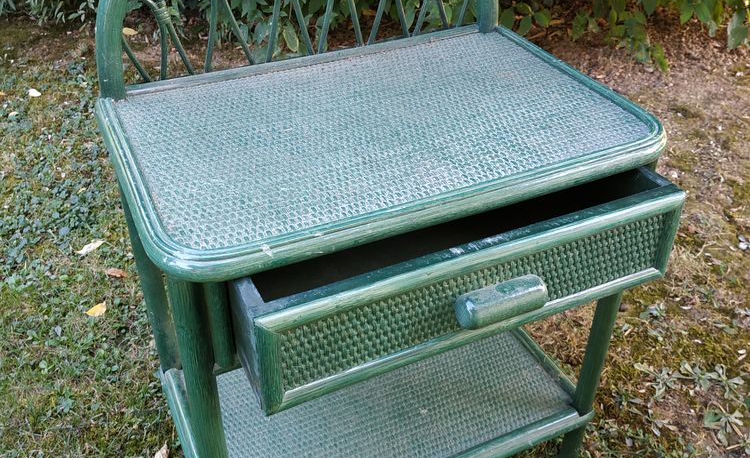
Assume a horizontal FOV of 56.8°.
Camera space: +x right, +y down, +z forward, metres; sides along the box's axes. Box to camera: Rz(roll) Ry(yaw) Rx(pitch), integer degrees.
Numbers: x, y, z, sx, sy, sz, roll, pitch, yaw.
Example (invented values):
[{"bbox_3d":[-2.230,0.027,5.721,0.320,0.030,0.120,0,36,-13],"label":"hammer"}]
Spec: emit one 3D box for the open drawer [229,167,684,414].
[{"bbox_3d":[0.051,-0.001,0.707,0.429,0.108,0.282,-15,39,-20],"label":"open drawer"}]

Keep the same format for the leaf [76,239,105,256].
[{"bbox_3d":[-0.593,0.034,1.443,0.061,0.014,0.025,-28,46,-34],"label":"leaf"}]

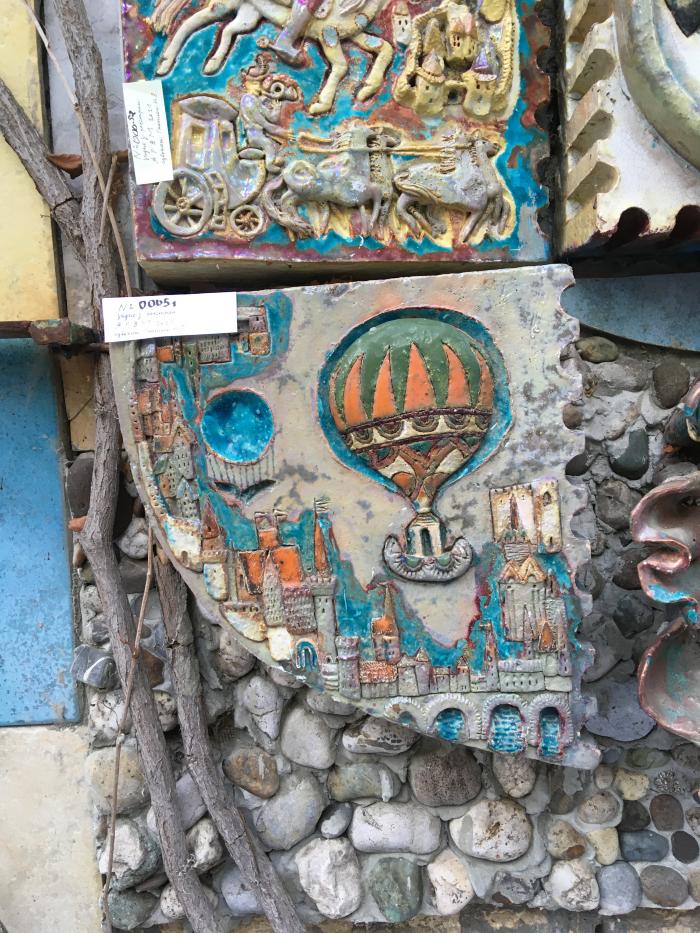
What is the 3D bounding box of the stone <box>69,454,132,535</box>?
[{"bbox_3d":[-0.243,0.026,0.757,0.064,0.077,0.051,-1,5,0],"label":"stone"}]

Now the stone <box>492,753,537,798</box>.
[{"bbox_3d":[0.165,0.306,0.784,0.047,0.053,0.036,-1,5,0],"label":"stone"}]

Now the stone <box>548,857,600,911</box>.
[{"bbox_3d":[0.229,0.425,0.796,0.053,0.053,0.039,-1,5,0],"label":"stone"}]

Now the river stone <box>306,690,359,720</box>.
[{"bbox_3d":[-0.018,0.256,0.863,0.058,0.046,0.037,-2,5,0],"label":"river stone"}]

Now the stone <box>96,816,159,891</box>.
[{"bbox_3d":[-0.243,0.429,0.864,0.068,0.080,0.051,-2,5,0],"label":"stone"}]

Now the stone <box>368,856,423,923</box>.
[{"bbox_3d":[0.052,0.470,0.869,0.057,0.071,0.043,-2,5,0],"label":"stone"}]

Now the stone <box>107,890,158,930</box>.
[{"bbox_3d":[-0.239,0.487,0.860,0.056,0.046,0.039,-2,8,2],"label":"stone"}]

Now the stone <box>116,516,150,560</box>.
[{"bbox_3d":[-0.234,0.078,0.851,0.038,0.047,0.031,-2,5,0],"label":"stone"}]

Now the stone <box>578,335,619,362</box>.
[{"bbox_3d":[0.242,-0.115,0.765,0.041,0.026,0.025,-2,8,2],"label":"stone"}]

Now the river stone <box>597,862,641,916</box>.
[{"bbox_3d":[0.300,0.469,0.869,0.049,0.059,0.037,-2,5,0],"label":"river stone"}]

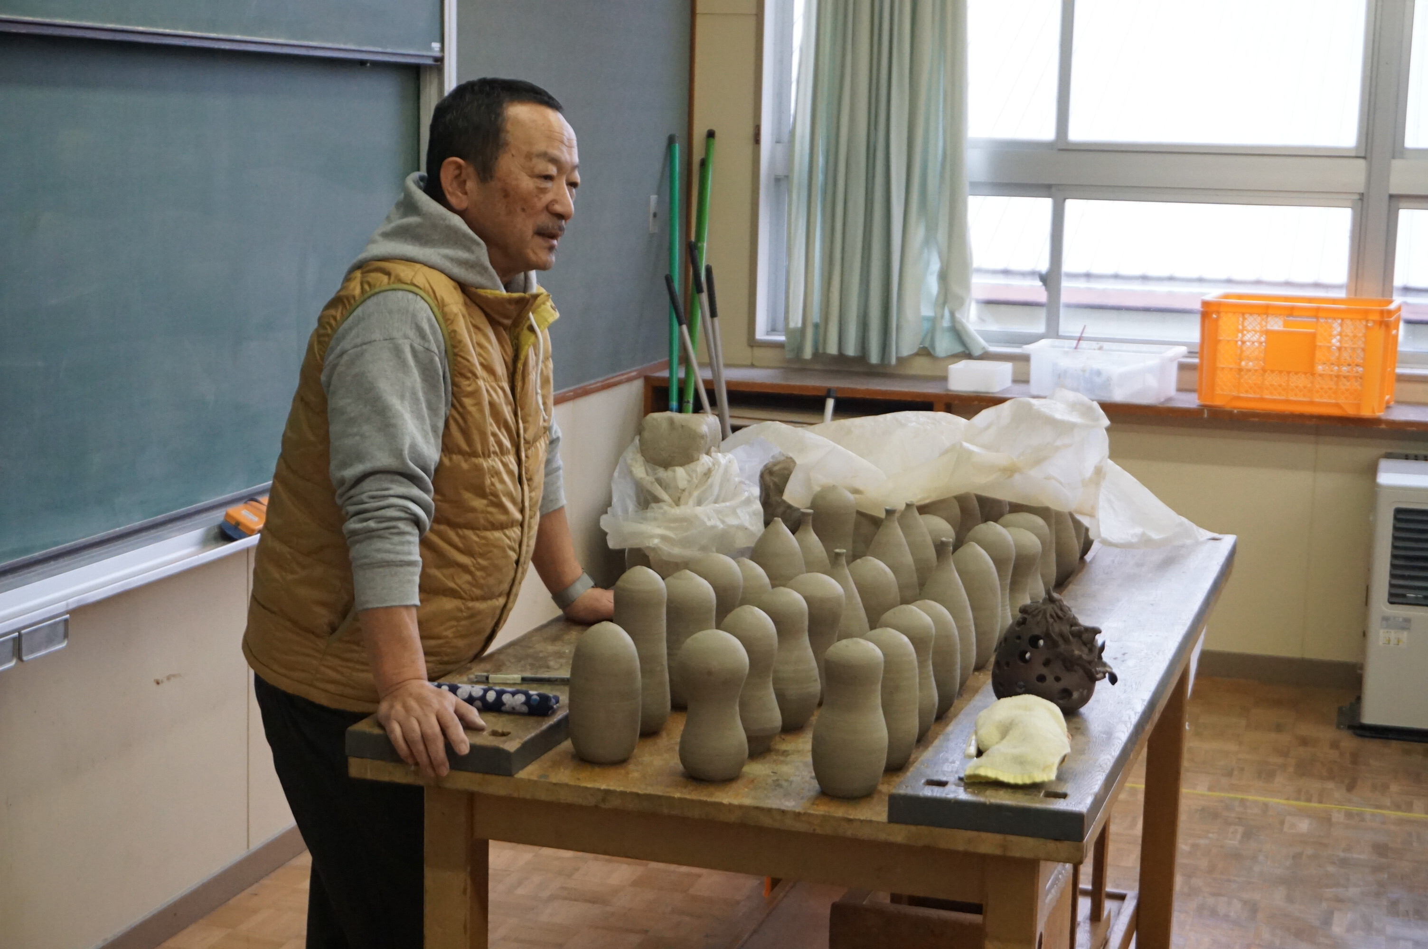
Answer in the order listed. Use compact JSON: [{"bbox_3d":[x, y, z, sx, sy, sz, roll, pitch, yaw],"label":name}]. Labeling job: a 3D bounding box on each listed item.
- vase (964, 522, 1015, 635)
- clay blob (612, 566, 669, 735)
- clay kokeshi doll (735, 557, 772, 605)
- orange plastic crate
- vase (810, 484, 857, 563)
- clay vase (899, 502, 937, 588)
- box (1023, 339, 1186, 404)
[{"bbox_3d":[0.417,0.167,3.307,0.088,0.193,0.088,4,10,18],"label":"vase"},{"bbox_3d":[-0.095,0.223,2.793,0.081,0.213,0.081,1,9,0],"label":"clay blob"},{"bbox_3d":[0.039,0.200,3.105,0.086,0.165,0.086,4,9,18],"label":"clay kokeshi doll"},{"bbox_3d":[1.620,-0.337,6.022,0.501,0.283,0.303,5,10,22],"label":"orange plastic crate"},{"bbox_3d":[0.190,0.118,3.512,0.083,0.205,0.083,4,9,18],"label":"vase"},{"bbox_3d":[0.314,0.136,3.512,0.094,0.186,0.094,4,10,18],"label":"clay vase"},{"bbox_3d":[1.095,-0.288,6.117,0.404,0.130,0.254,4,10,20],"label":"box"}]

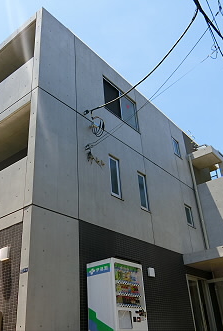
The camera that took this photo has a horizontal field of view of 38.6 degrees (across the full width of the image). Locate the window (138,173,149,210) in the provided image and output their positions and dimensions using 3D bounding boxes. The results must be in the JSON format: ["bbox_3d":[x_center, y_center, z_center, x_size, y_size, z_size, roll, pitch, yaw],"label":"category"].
[{"bbox_3d":[0.922,0.794,9.382,0.100,1.148,0.464,-24,-34,31],"label":"window"}]

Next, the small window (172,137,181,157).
[{"bbox_3d":[2.622,-0.678,12.928,0.100,0.742,0.539,-24,-34,31],"label":"small window"}]

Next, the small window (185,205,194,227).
[{"bbox_3d":[2.799,1.858,11.497,0.100,0.742,0.534,-24,-34,31],"label":"small window"}]

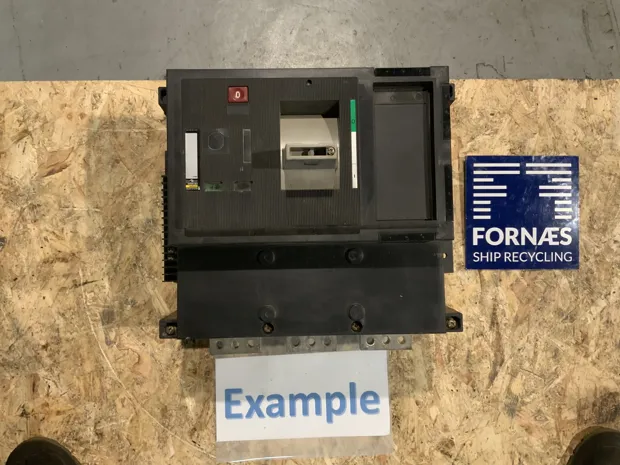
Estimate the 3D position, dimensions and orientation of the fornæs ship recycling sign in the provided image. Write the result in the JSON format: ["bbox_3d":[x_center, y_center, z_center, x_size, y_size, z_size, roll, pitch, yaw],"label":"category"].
[{"bbox_3d":[0.270,-0.026,0.660,0.143,0.005,0.143,0,88,0],"label":"fornæs ship recycling sign"}]

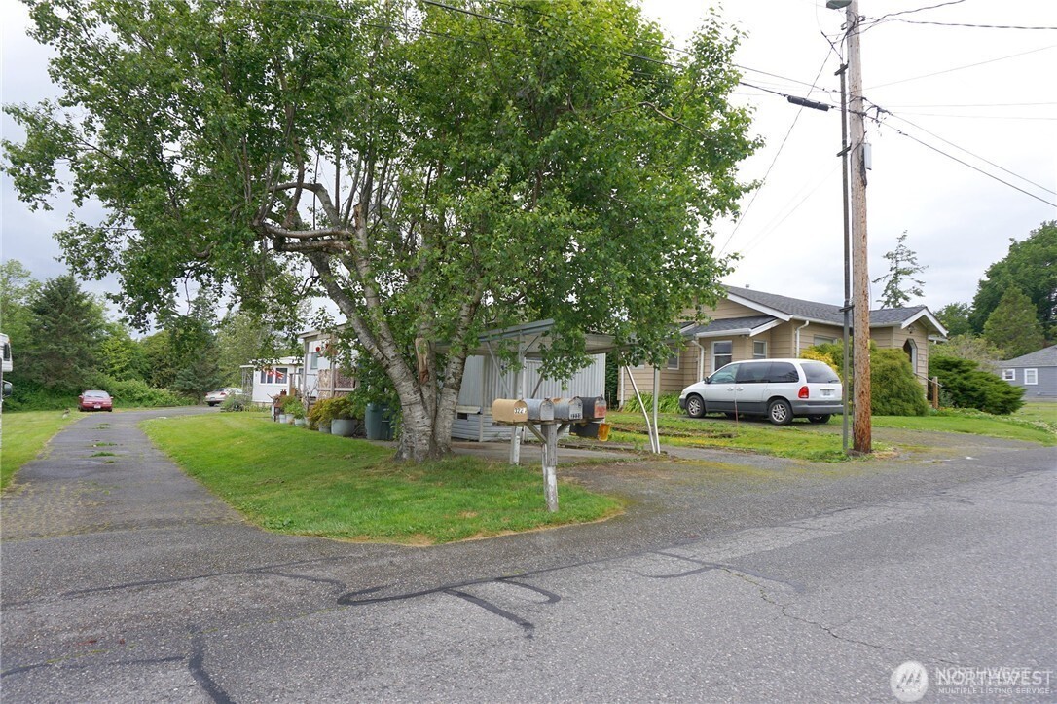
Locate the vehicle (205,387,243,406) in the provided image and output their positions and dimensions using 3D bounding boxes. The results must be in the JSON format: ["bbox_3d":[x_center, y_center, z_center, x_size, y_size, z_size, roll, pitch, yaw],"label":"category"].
[{"bbox_3d":[-23.614,3.543,56.054,1.780,1.400,4.700,1,-3,9],"label":"vehicle"}]

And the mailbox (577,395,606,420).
[{"bbox_3d":[0.737,0.667,8.400,0.170,0.225,0.480,4,-4,-29],"label":"mailbox"}]

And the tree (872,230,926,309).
[{"bbox_3d":[27.272,-2.407,52.000,4.600,13.200,4.600,5,-4,-36],"label":"tree"}]

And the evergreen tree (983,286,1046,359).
[{"bbox_3d":[48.321,-0.871,70.000,6.200,11.300,6.200,1,-3,0],"label":"evergreen tree"}]

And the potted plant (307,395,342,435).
[{"bbox_3d":[-5.790,1.797,20.000,0.900,1.100,0.930,5,-4,-36],"label":"potted plant"}]

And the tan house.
[{"bbox_3d":[10.383,-0.011,27.775,11.600,4.750,8.800,5,-4,-36],"label":"tan house"}]

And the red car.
[{"bbox_3d":[-27.331,3.020,44.390,1.800,1.290,4.650,3,-3,-36],"label":"red car"}]

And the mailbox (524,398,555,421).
[{"bbox_3d":[0.085,0.634,7.782,0.175,0.232,0.490,1,-3,-30],"label":"mailbox"}]

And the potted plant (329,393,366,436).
[{"bbox_3d":[-4.845,1.672,18.900,0.950,1.180,0.980,5,-4,-36],"label":"potted plant"}]

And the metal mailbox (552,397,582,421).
[{"bbox_3d":[0.403,0.639,7.952,0.175,0.232,0.490,1,-3,-30],"label":"metal mailbox"}]

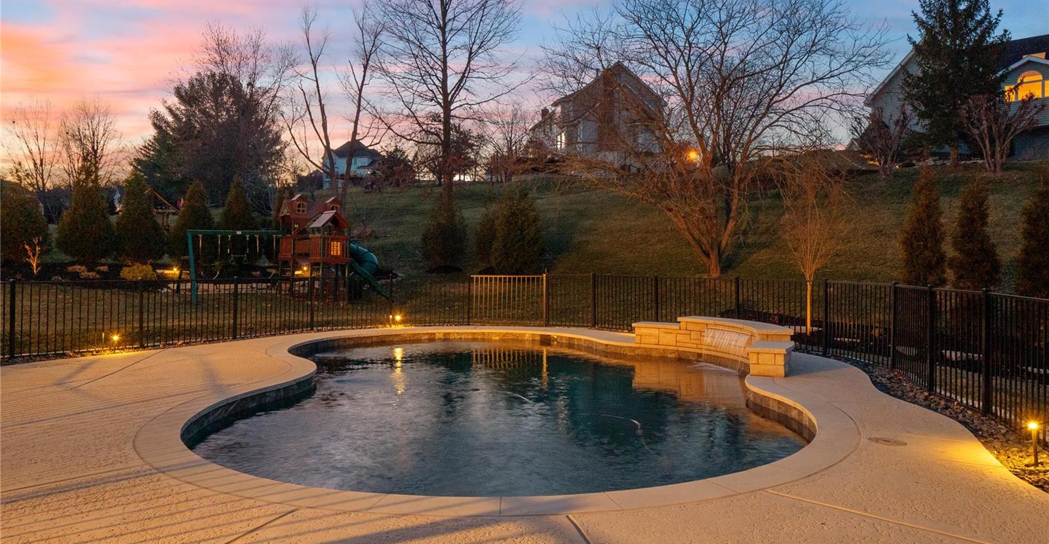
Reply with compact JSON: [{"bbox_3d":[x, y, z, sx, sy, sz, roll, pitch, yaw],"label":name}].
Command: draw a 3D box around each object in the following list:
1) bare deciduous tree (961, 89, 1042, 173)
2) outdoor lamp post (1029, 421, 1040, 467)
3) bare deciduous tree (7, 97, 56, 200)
[{"bbox_3d":[23.900,-7.120,35.000,4.050,4.150,3.800,0,0,0],"label":"bare deciduous tree"},{"bbox_3d":[3.470,1.164,4.750,0.080,0.330,0.080,0,0,0],"label":"outdoor lamp post"},{"bbox_3d":[-43.700,-10.400,62.000,4.600,10.000,4.400,0,0,0],"label":"bare deciduous tree"}]

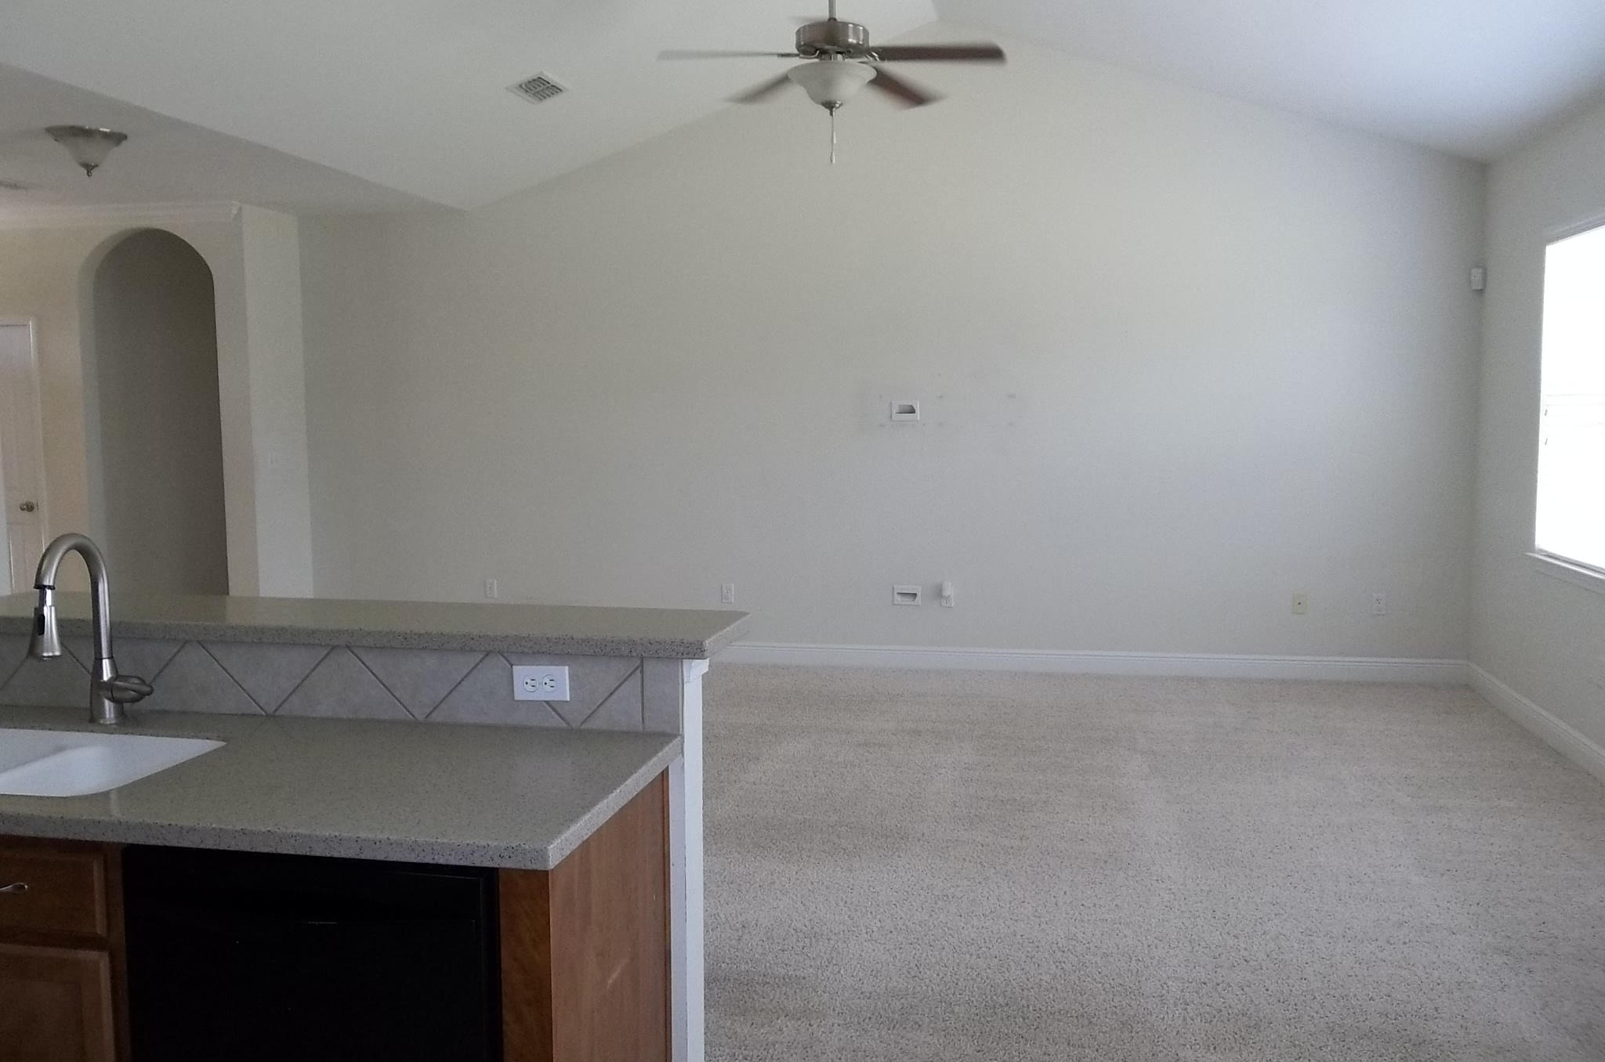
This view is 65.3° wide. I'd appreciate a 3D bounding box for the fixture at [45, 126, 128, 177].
[{"bbox_3d":[-3.187,-1.678,5.590,0.320,0.190,0.320,1,5,12],"label":"fixture"}]

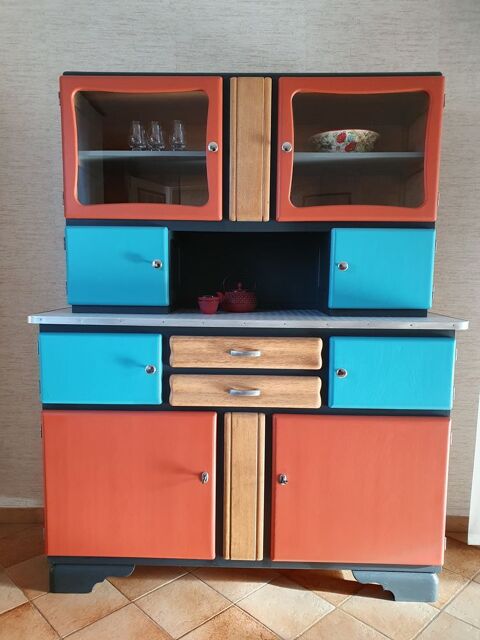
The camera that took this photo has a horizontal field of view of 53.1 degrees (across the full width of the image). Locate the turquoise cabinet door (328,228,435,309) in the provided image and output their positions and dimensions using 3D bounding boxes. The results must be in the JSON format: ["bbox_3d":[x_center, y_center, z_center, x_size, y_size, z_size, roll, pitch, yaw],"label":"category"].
[{"bbox_3d":[0.422,-0.152,1.438,0.305,0.235,0.022,1,6,1],"label":"turquoise cabinet door"}]

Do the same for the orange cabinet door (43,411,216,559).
[{"bbox_3d":[-0.324,0.493,1.439,0.510,0.452,0.022,1,6,1],"label":"orange cabinet door"}]

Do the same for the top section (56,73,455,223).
[{"bbox_3d":[0.032,-0.518,1.549,1.105,0.428,0.301,1,6,1],"label":"top section"}]

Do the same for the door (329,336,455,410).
[{"bbox_3d":[0.435,0.153,1.387,0.356,0.207,0.022,1,6,1],"label":"door"}]

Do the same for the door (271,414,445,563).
[{"bbox_3d":[0.352,0.502,1.425,0.511,0.451,0.022,1,6,1],"label":"door"}]

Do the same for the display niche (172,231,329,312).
[{"bbox_3d":[0.029,-0.152,1.579,0.475,0.249,0.246,1,6,1],"label":"display niche"}]

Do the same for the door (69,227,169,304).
[{"bbox_3d":[-0.365,-0.161,1.455,0.305,0.232,0.022,1,6,1],"label":"door"}]

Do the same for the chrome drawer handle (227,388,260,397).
[{"bbox_3d":[0.014,0.206,1.376,0.088,0.017,0.026,1,6,1],"label":"chrome drawer handle"}]

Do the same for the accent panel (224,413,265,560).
[{"bbox_3d":[0.014,0.496,1.433,0.117,0.454,0.024,1,6,1],"label":"accent panel"}]

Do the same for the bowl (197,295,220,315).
[{"bbox_3d":[-0.094,-0.046,1.515,0.069,0.053,0.069,1,6,1],"label":"bowl"}]

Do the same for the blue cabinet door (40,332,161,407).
[{"bbox_3d":[-0.401,0.142,1.405,0.354,0.206,0.022,1,6,1],"label":"blue cabinet door"}]

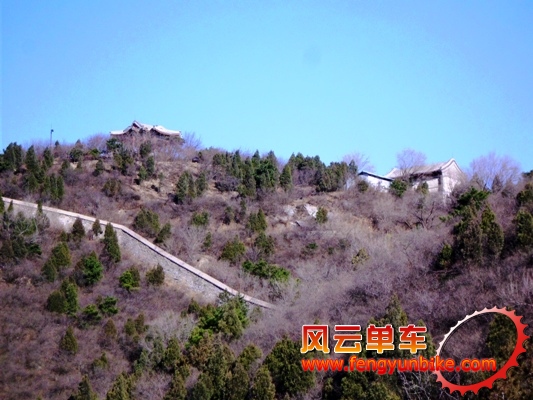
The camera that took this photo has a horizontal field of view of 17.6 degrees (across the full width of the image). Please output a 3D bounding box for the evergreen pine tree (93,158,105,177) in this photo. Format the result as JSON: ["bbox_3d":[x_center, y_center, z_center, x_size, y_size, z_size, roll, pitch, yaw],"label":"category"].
[{"bbox_3d":[-26.780,-5.180,275.000,1.910,2.910,1.910,0,-9,0],"label":"evergreen pine tree"}]

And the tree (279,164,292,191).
[{"bbox_3d":[2.985,-3.535,271.000,2.200,4.085,2.134,0,-11,0],"label":"tree"}]

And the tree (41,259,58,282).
[{"bbox_3d":[-27.300,8.870,217.000,2.260,3.060,2.260,0,-9,0],"label":"tree"}]

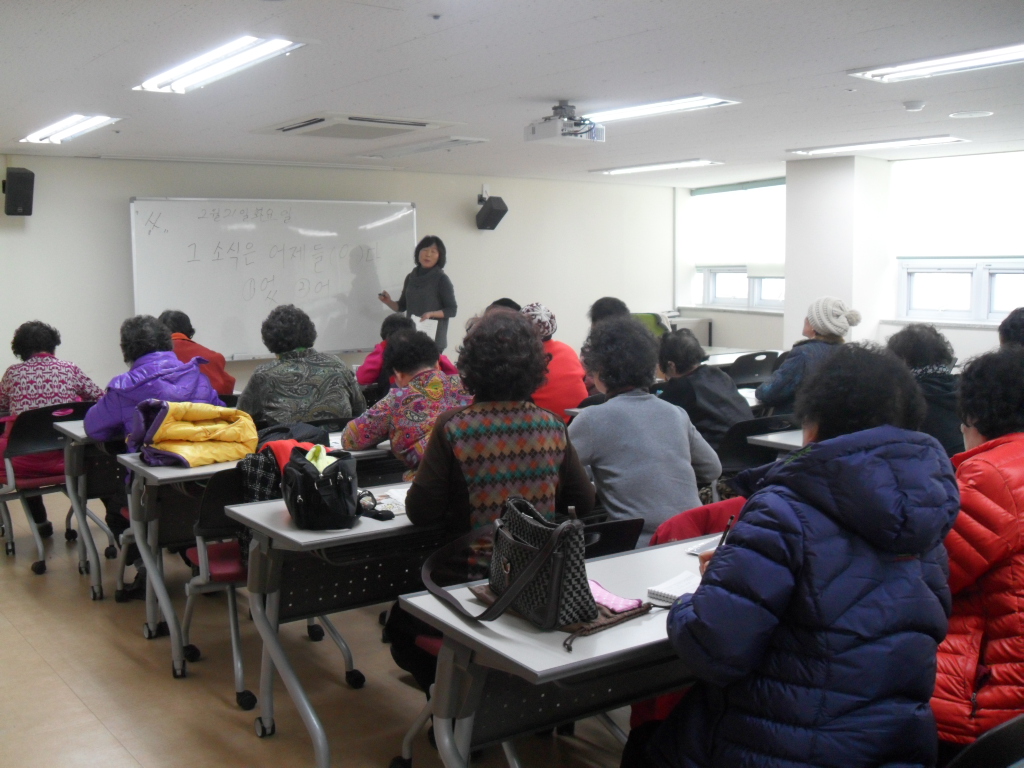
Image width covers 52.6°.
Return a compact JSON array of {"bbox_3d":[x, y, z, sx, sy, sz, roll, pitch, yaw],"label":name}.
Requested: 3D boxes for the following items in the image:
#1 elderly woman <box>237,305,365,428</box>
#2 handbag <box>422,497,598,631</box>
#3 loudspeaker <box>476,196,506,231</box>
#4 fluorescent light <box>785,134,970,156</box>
[{"bbox_3d":[-1.029,0.276,4.824,0.560,1.260,0.750,-5,8,-36],"label":"elderly woman"},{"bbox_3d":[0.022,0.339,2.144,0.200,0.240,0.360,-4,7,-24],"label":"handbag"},{"bbox_3d":[-0.183,-1.506,9.134,0.175,0.155,0.290,-5,-32,-33],"label":"loudspeaker"},{"bbox_3d":[2.405,-1.593,6.952,0.260,0.050,1.280,-5,8,-36],"label":"fluorescent light"}]

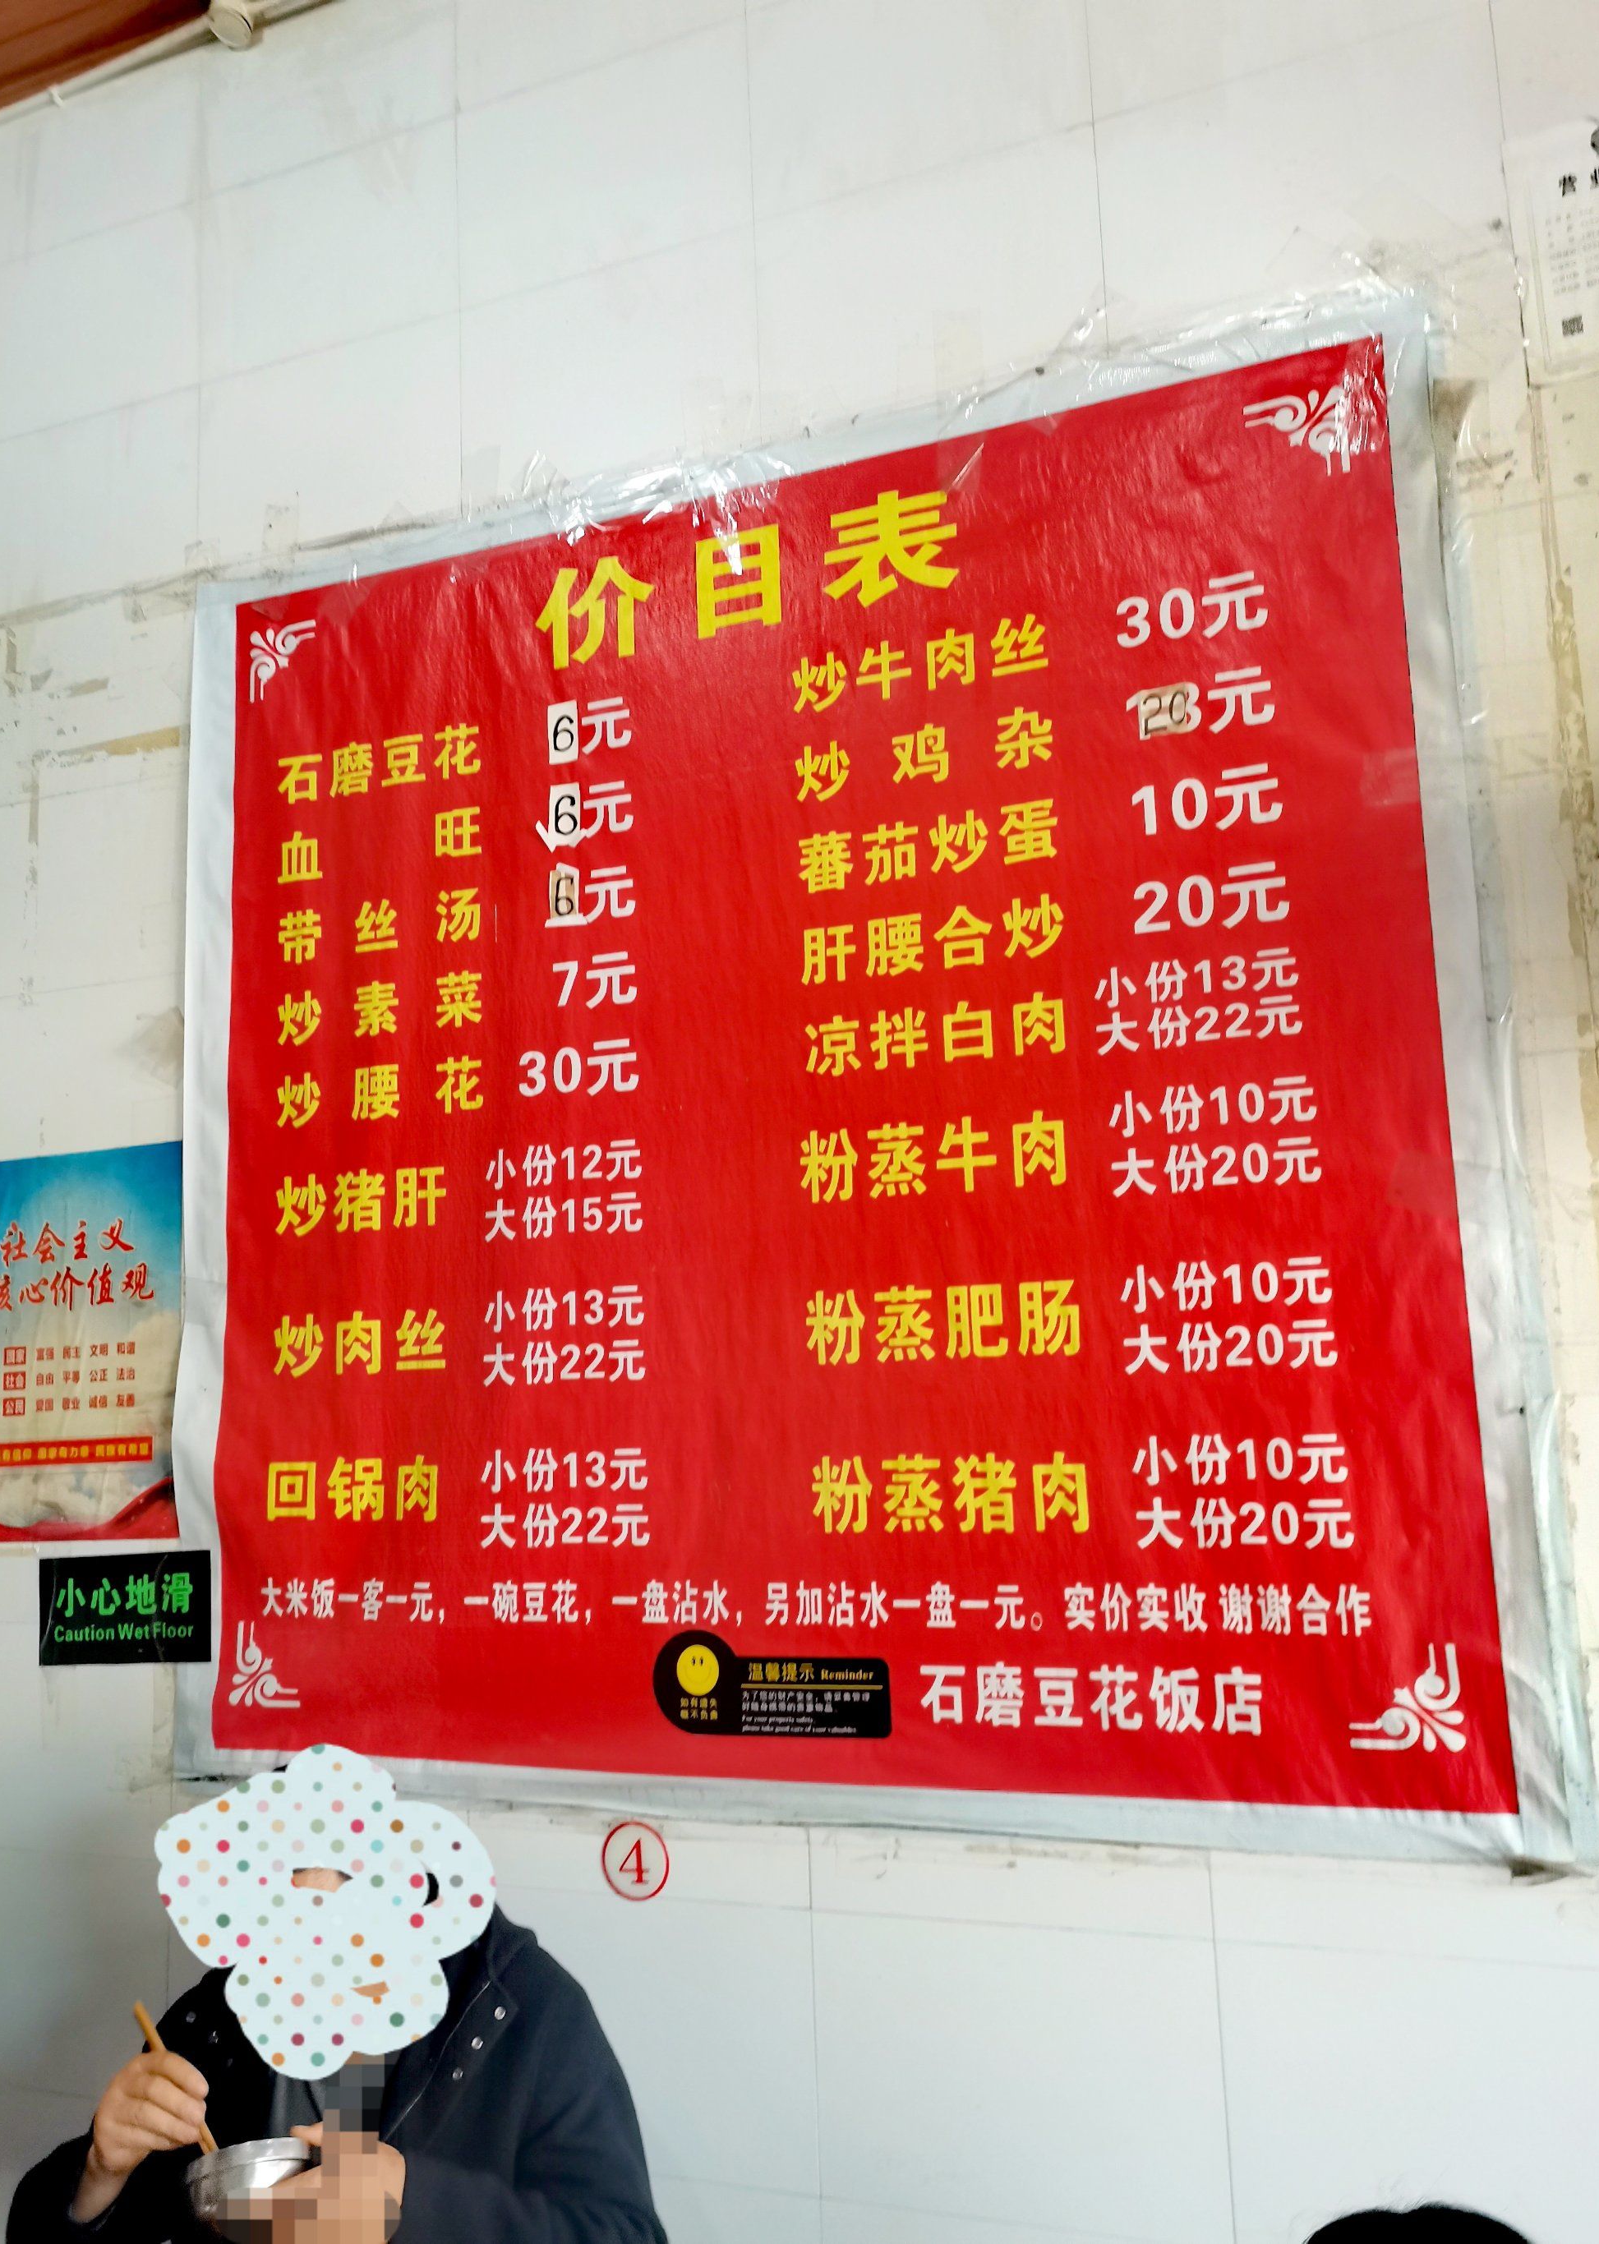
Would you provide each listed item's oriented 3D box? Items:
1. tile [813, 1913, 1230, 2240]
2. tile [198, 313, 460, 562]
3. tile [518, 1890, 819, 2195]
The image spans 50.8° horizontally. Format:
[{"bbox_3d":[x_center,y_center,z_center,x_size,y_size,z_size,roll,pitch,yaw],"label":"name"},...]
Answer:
[{"bbox_3d":[0.234,1.019,1.809,0.450,0.300,0.010,-5,-9,20],"label":"tile"},{"bbox_3d":[-0.685,-0.977,2.434,0.450,0.300,0.010,-5,-9,20],"label":"tile"},{"bbox_3d":[-0.187,1.058,1.963,0.450,0.300,0.010,-5,-9,20],"label":"tile"}]

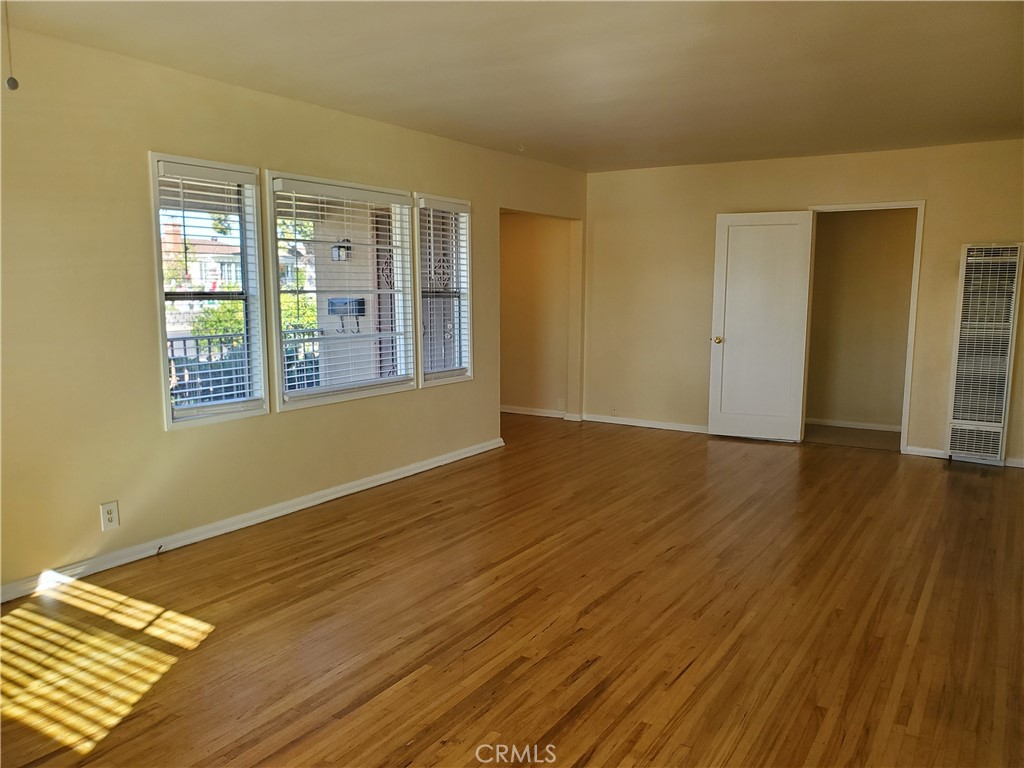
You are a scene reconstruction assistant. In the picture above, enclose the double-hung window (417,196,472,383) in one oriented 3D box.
[{"bbox_3d":[-0.519,-0.711,5.848,0.065,1.304,0.599,5,9,34],"label":"double-hung window"}]

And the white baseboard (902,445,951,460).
[{"bbox_3d":[3.401,0.554,6.303,0.327,0.075,0.018,5,9,34],"label":"white baseboard"}]

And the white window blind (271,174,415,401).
[{"bbox_3d":[-1.090,-0.594,5.039,0.110,1.382,1.241,5,9,34],"label":"white window blind"}]

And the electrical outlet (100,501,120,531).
[{"bbox_3d":[-1.983,0.647,3.792,0.008,0.133,0.087,5,9,34],"label":"electrical outlet"}]

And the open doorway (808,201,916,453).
[{"bbox_3d":[2.922,-0.443,6.520,0.818,1.995,0.120,5,9,34],"label":"open doorway"}]

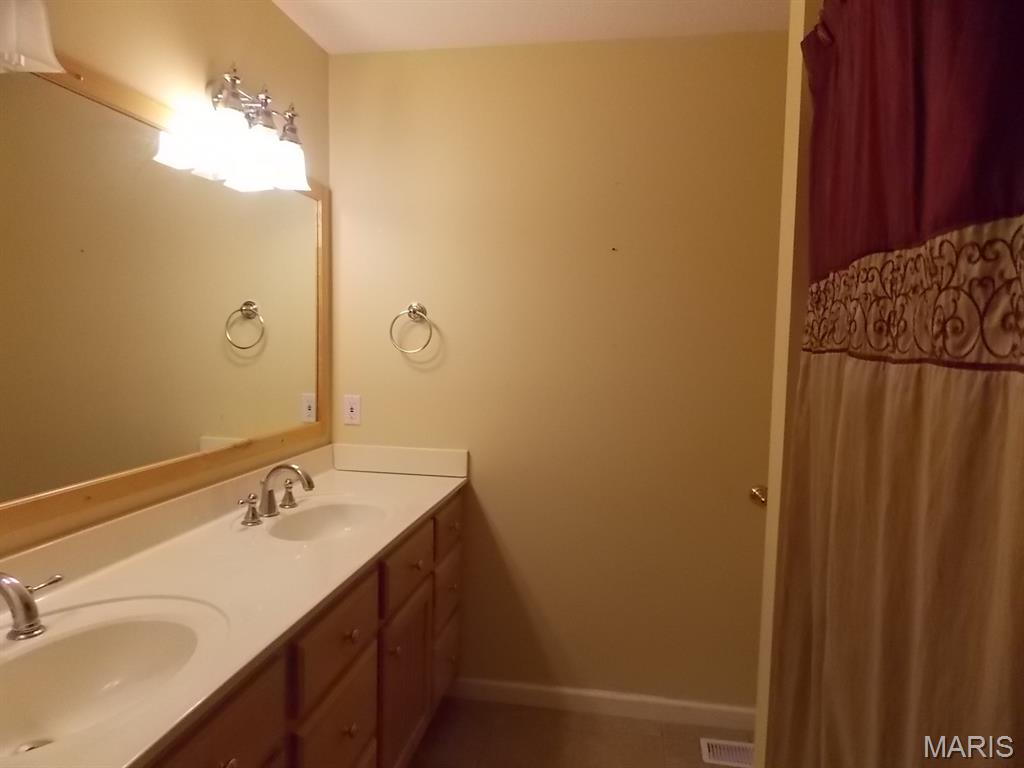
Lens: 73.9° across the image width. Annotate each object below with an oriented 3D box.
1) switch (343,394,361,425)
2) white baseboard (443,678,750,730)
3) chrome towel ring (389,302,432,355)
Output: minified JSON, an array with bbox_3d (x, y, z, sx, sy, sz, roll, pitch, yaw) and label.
[{"bbox_3d":[-0.617,0.102,2.628,0.070,0.114,0.012,2,4,10],"label":"switch"},{"bbox_3d":[0.355,1.186,2.523,1.190,0.075,0.014,2,4,10],"label":"white baseboard"},{"bbox_3d":[-0.370,-0.208,2.537,0.160,0.185,0.070,2,4,10],"label":"chrome towel ring"}]

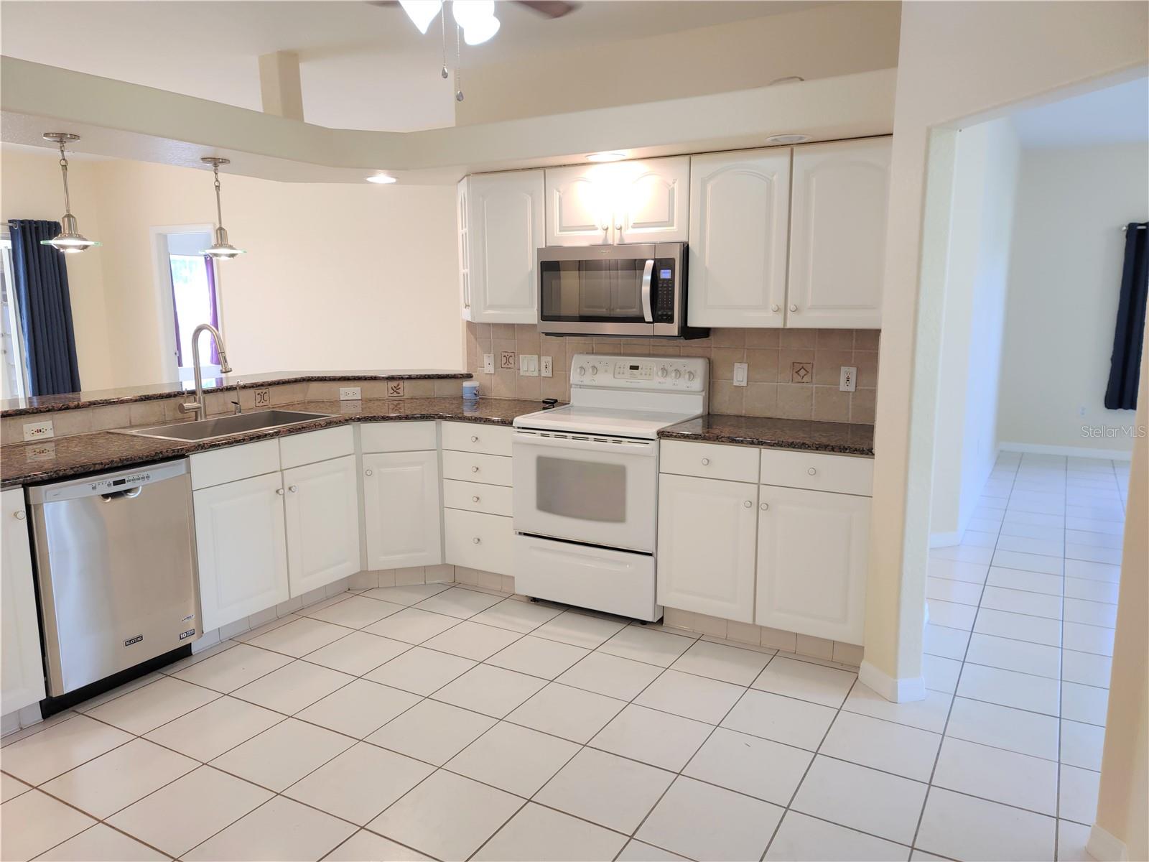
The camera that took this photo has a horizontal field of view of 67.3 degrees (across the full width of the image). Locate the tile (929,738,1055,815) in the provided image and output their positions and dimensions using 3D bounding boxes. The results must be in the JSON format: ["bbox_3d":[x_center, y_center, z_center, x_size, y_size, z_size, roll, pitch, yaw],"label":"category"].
[{"bbox_3d":[1.352,1.103,2.766,0.341,0.010,0.341,6,11,30],"label":"tile"}]

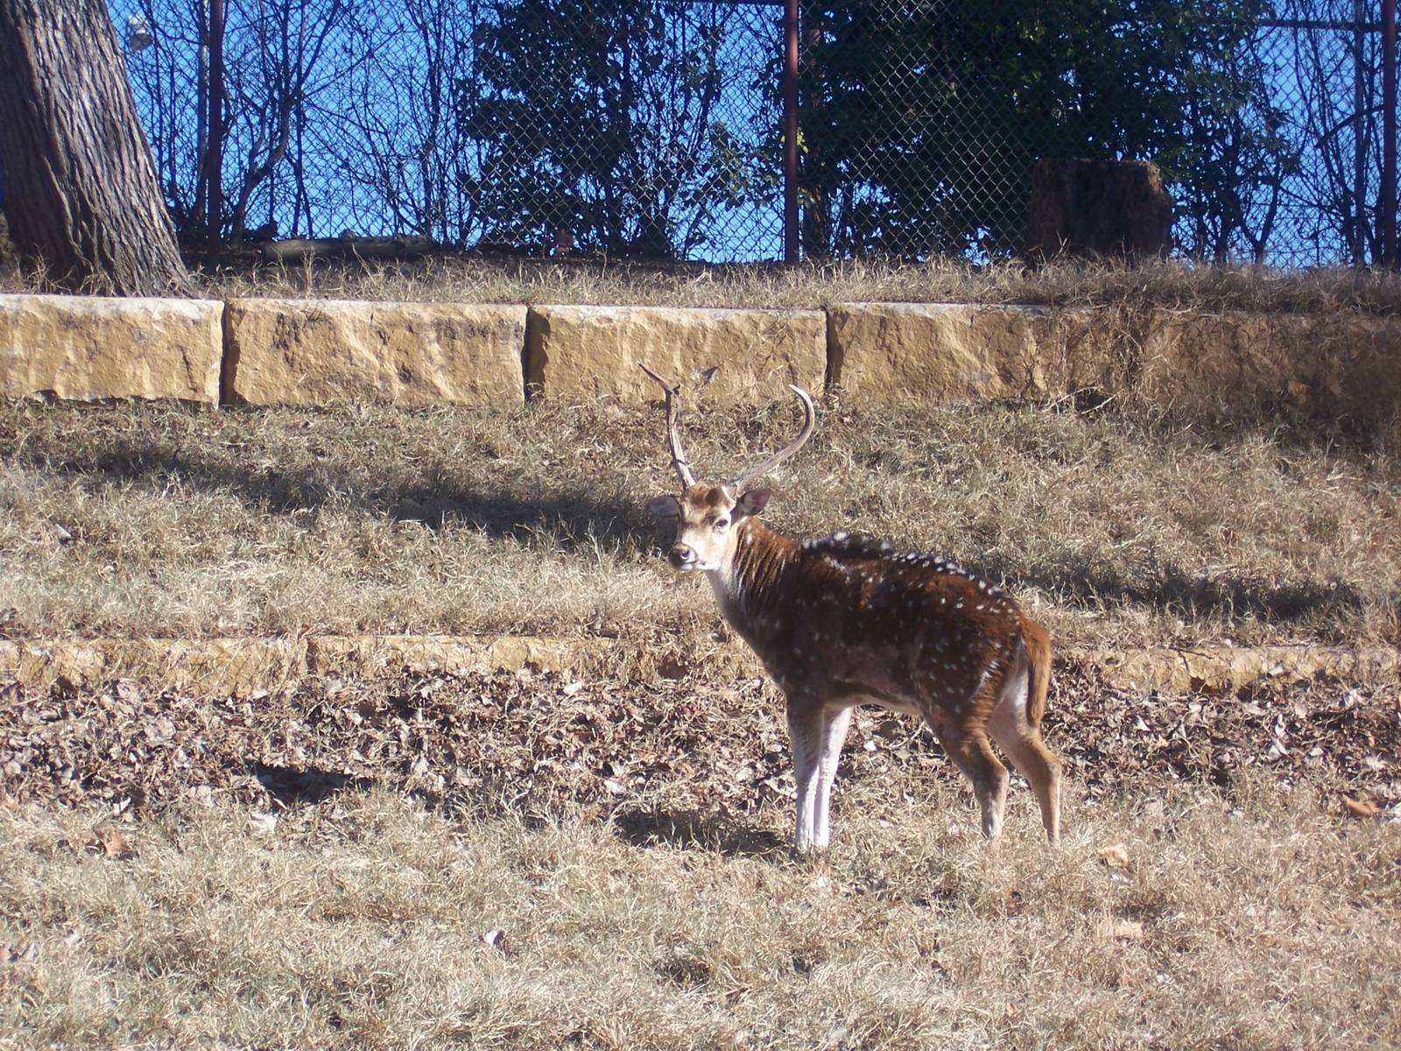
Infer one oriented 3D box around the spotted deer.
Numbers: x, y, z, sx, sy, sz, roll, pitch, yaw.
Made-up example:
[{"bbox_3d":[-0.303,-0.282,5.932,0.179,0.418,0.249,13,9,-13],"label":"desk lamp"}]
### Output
[{"bbox_3d":[0.400,0.225,14.600,1.280,1.310,0.420,3,6,33],"label":"spotted deer"}]

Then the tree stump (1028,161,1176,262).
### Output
[{"bbox_3d":[1.700,-1.320,22.800,0.620,0.470,0.500,0,5,0],"label":"tree stump"}]

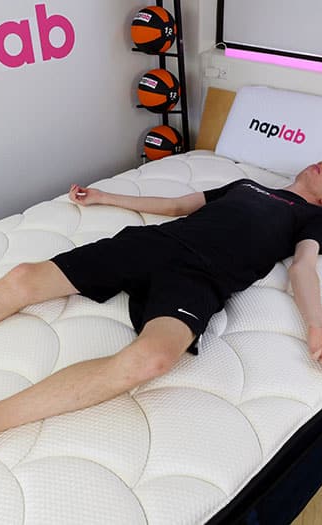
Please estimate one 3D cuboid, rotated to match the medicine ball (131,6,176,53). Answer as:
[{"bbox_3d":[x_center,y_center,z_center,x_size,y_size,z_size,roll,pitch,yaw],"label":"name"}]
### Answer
[{"bbox_3d":[-0.035,-1.221,2.563,0.235,0.235,0.235,-1,34,1],"label":"medicine ball"}]

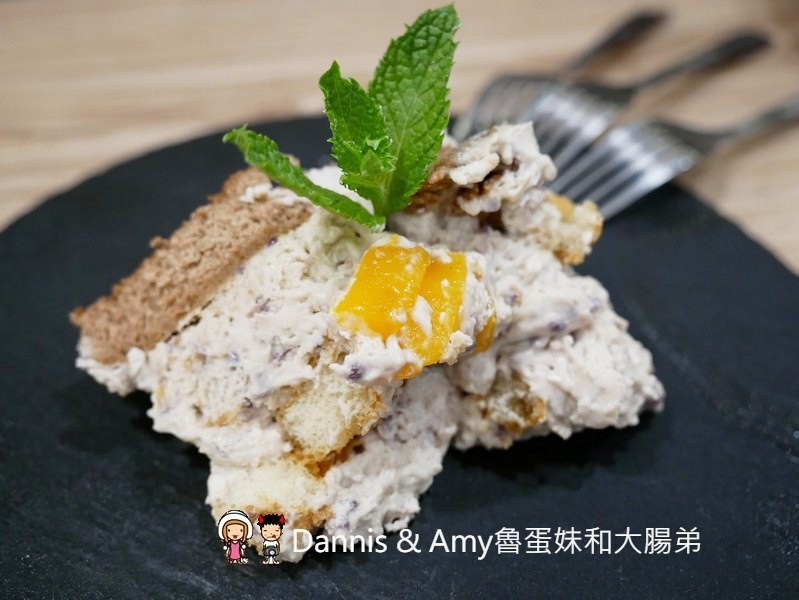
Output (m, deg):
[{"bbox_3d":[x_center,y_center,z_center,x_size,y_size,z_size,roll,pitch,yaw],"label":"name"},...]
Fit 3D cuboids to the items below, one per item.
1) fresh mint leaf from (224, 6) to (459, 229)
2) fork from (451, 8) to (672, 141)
[{"bbox_3d":[-0.012,-0.039,0.186,0.050,0.043,0.028,0,41,0],"label":"fresh mint leaf"},{"bbox_3d":[0.074,-0.091,0.352,0.022,0.018,0.132,29,49,29],"label":"fork"}]

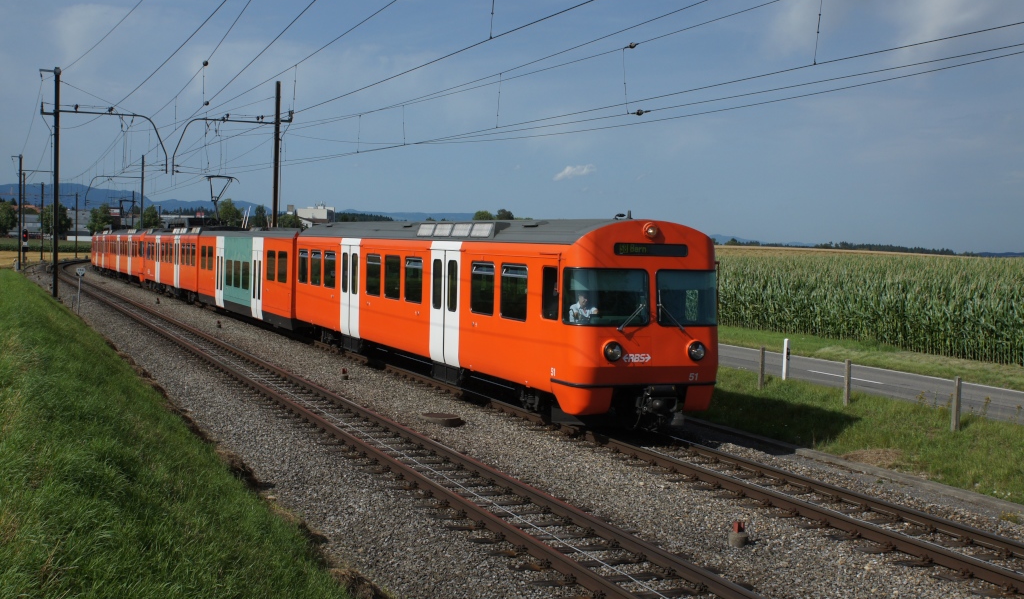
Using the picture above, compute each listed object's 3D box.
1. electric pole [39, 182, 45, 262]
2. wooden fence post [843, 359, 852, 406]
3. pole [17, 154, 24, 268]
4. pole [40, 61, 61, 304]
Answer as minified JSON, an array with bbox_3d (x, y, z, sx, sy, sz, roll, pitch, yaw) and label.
[{"bbox_3d":[-60.084,-9.962,152.764,0.260,9.992,0.260,0,3,-24],"label":"electric pole"},{"bbox_3d":[6.940,1.725,24.677,0.120,0.972,0.120,0,3,-24],"label":"wooden fence post"},{"bbox_3d":[-42.113,-7.451,102.266,0.260,9.902,0.260,0,3,-24],"label":"pole"},{"bbox_3d":[-20.289,-5.201,53.257,0.300,10.265,0.280,0,3,-24],"label":"pole"}]

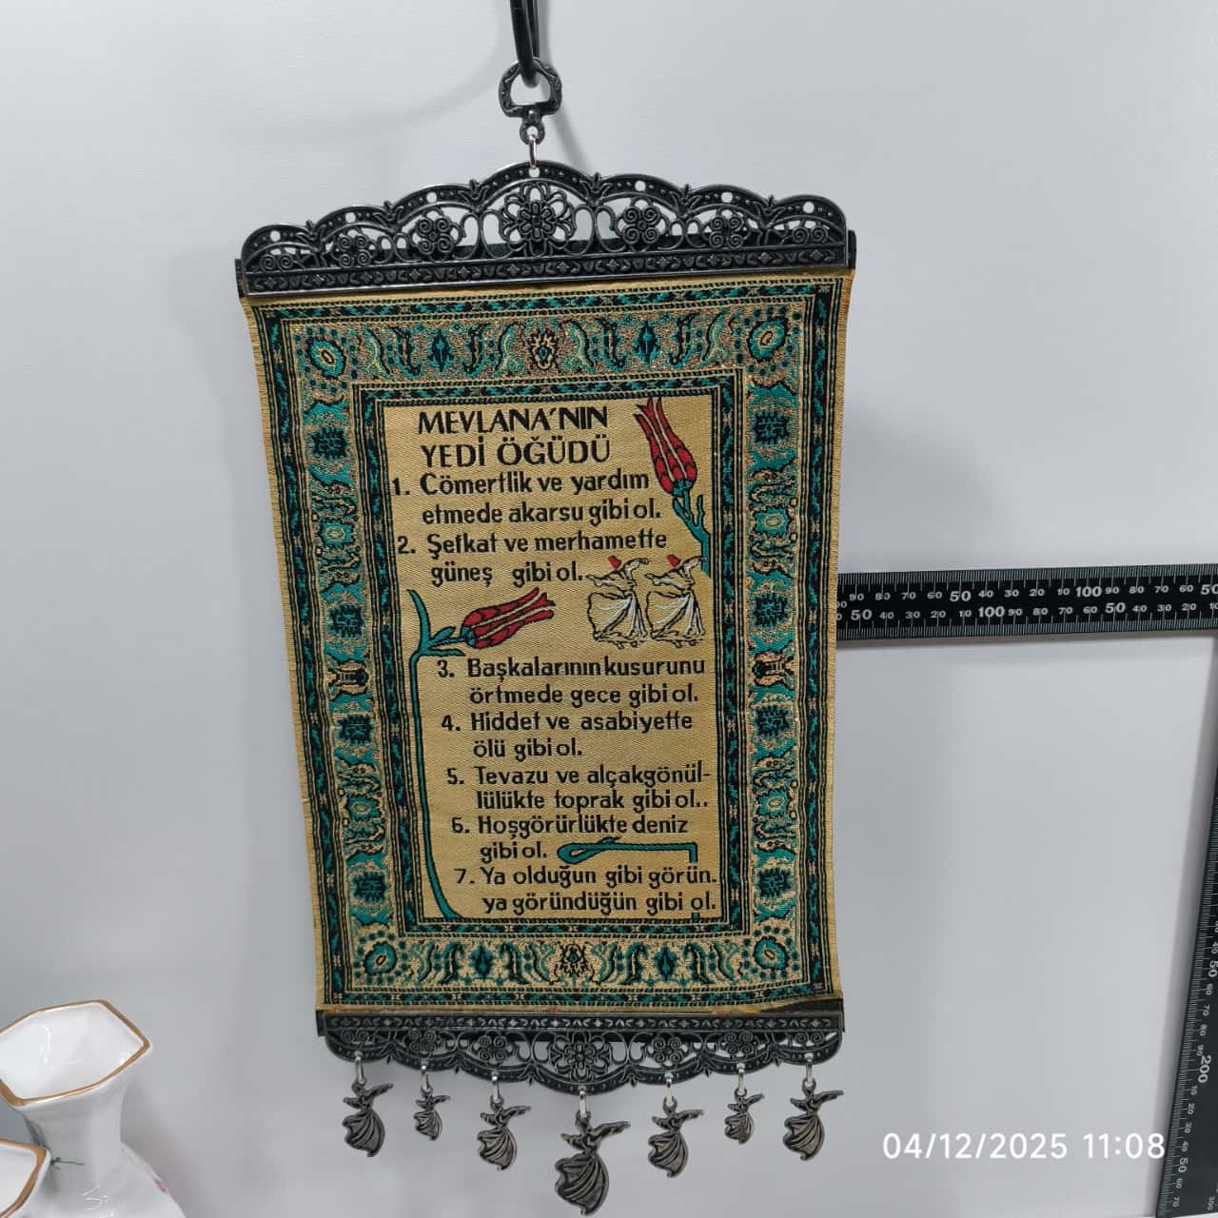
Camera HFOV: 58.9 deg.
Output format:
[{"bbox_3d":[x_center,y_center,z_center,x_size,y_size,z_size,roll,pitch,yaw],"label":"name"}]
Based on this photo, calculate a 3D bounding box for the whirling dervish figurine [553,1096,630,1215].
[{"bbox_3d":[-0.006,0.200,0.390,0.028,0.045,0.004,-1,13,4],"label":"whirling dervish figurine"}]

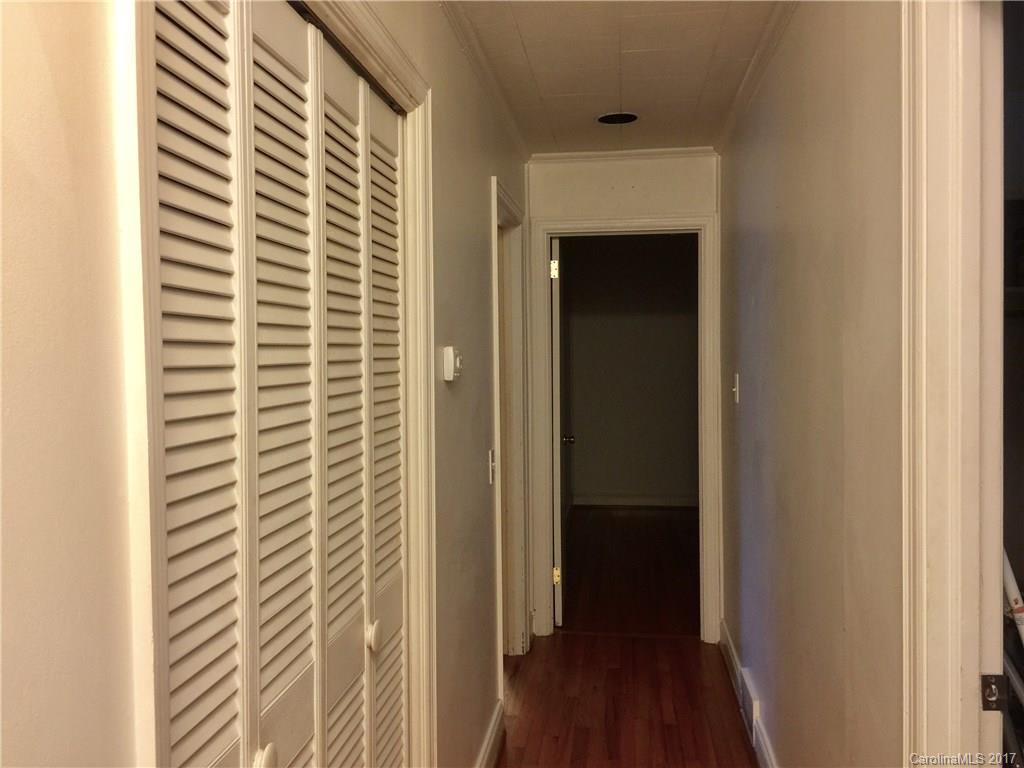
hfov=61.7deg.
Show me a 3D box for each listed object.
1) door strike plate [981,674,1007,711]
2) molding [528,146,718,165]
[{"bbox_3d":[0.753,0.482,1.338,0.042,0.056,0.006,-1,2,8],"label":"door strike plate"},{"bbox_3d":[0.547,-1.145,4.284,0.950,0.043,0.038,0,1,8],"label":"molding"}]

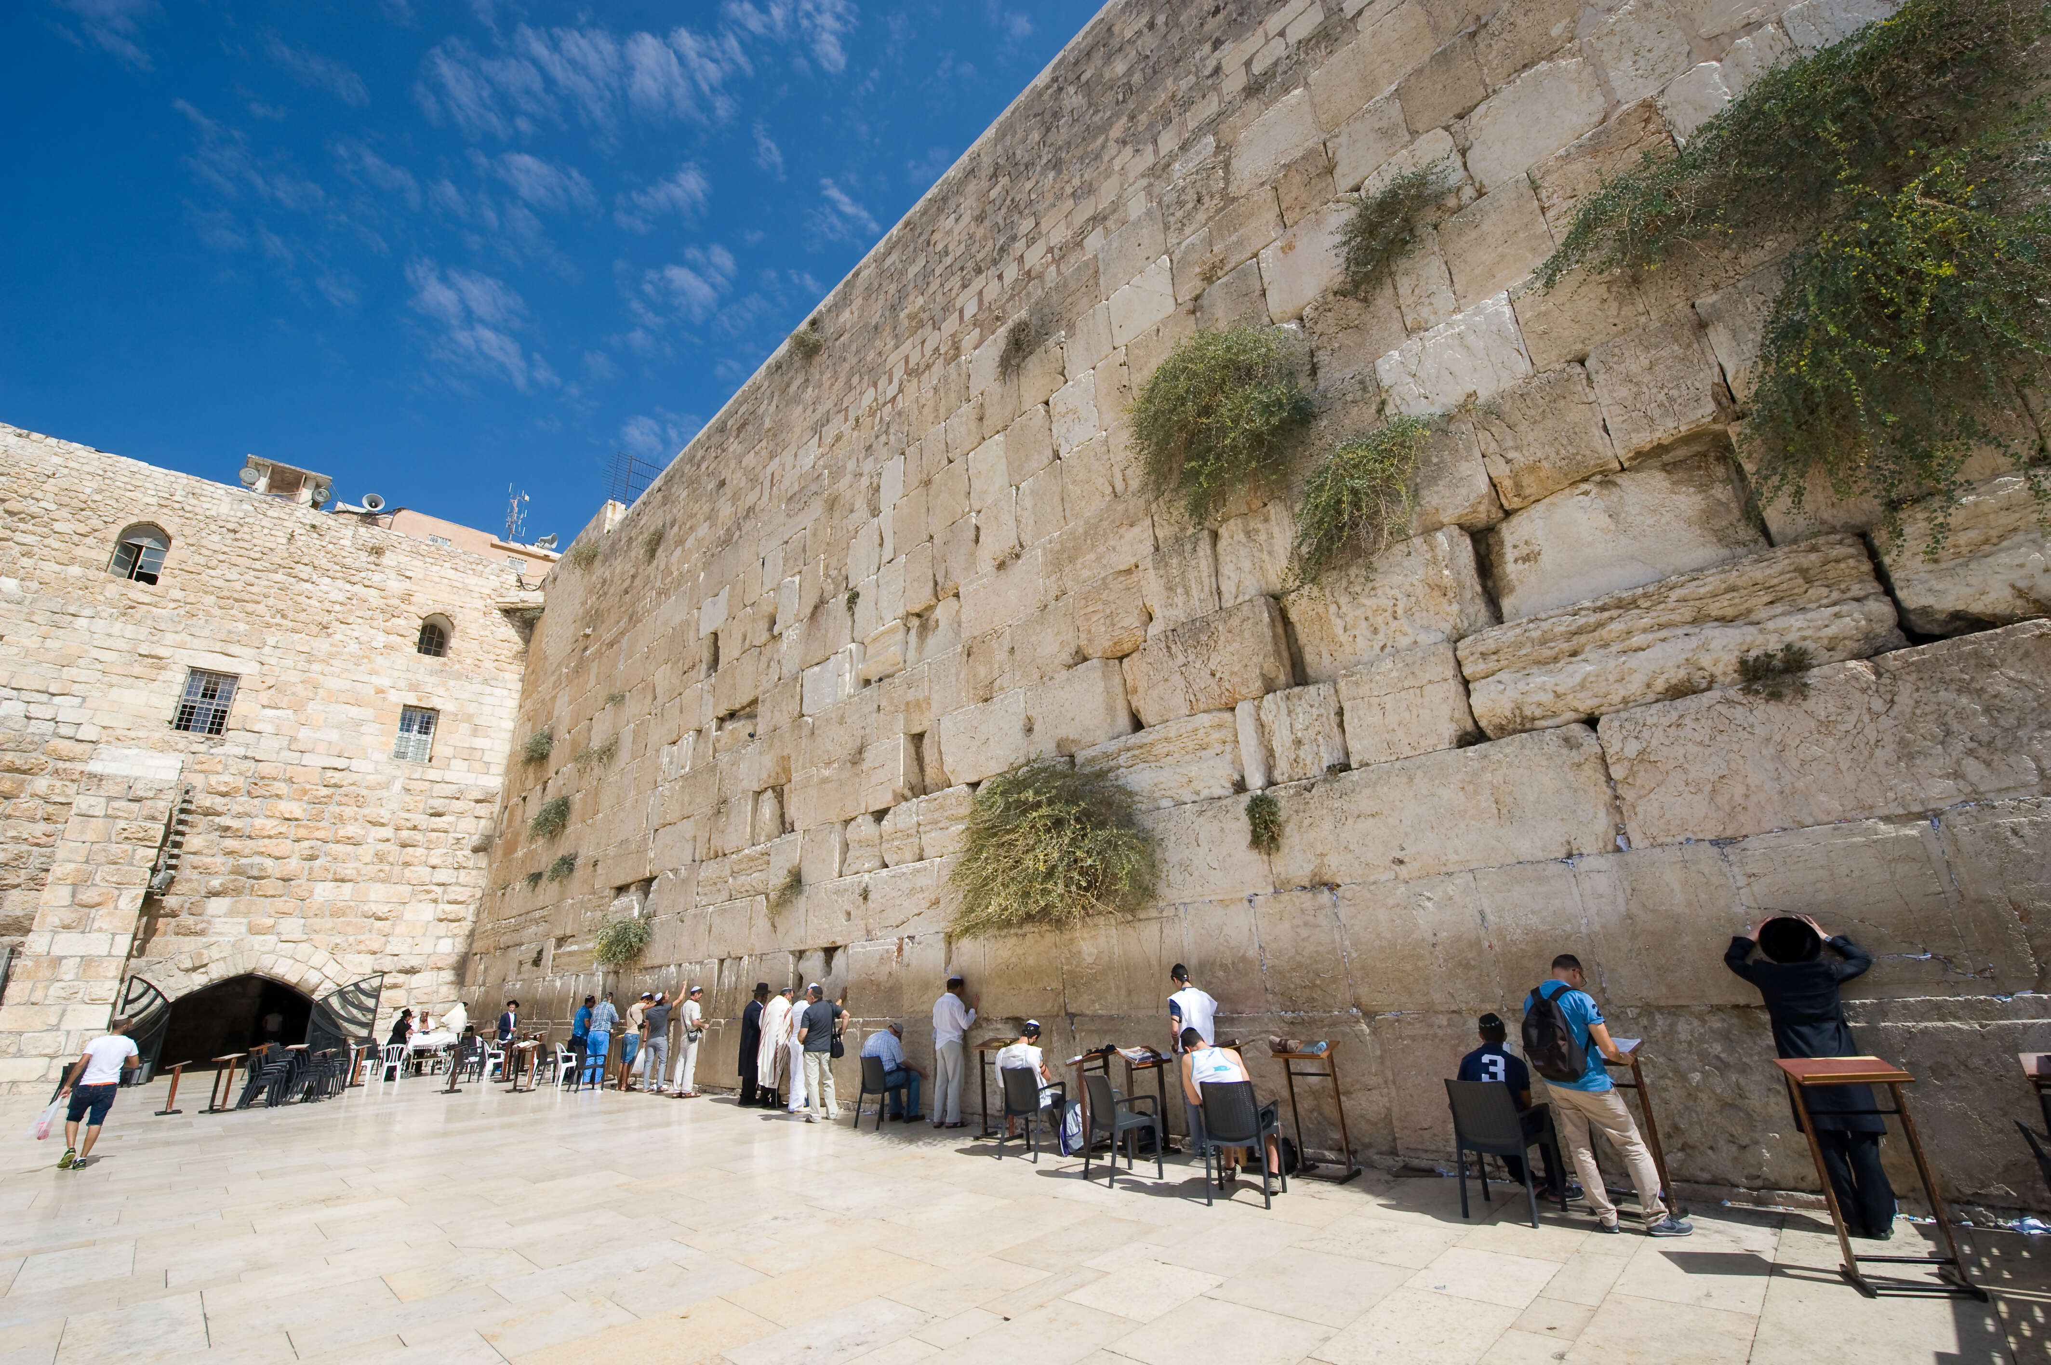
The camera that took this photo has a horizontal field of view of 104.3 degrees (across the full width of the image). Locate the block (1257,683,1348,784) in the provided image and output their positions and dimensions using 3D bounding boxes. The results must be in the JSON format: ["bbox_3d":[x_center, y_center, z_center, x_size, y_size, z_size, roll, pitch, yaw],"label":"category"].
[{"bbox_3d":[3.150,0.622,8.621,0.869,0.950,0.650,-21,-27,40],"label":"block"}]

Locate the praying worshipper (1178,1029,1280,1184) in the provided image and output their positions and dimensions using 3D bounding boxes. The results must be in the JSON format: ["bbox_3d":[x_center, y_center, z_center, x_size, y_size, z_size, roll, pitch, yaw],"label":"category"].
[{"bbox_3d":[1.732,3.583,6.697,0.600,1.200,0.800,-13,-23,25],"label":"praying worshipper"}]

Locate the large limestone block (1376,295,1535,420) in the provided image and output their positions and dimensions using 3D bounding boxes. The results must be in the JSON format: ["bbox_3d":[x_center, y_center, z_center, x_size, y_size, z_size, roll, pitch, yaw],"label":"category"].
[{"bbox_3d":[4.800,-3.374,8.853,1.425,0.946,0.700,-21,-27,40],"label":"large limestone block"}]

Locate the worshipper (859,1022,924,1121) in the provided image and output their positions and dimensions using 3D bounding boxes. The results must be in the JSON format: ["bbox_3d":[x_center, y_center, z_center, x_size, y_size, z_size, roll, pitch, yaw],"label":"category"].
[{"bbox_3d":[-1.818,5.243,10.694,0.500,1.230,0.800,-18,-24,34],"label":"worshipper"}]

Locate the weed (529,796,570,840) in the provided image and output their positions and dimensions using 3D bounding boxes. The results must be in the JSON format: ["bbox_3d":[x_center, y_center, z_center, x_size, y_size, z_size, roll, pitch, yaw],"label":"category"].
[{"bbox_3d":[-15.947,4.485,26.627,1.500,1.350,0.800,-21,-27,40],"label":"weed"}]

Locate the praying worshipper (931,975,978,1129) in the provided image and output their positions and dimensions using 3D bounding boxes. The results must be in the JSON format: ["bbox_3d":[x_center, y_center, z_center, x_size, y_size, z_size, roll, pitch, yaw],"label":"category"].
[{"bbox_3d":[-0.931,4.806,10.454,0.500,1.770,0.500,-21,-27,40],"label":"praying worshipper"}]

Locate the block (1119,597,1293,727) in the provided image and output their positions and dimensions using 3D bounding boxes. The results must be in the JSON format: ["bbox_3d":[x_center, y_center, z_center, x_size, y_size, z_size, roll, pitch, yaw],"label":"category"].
[{"bbox_3d":[2.274,-0.160,9.646,1.920,1.087,0.700,-20,-26,38],"label":"block"}]

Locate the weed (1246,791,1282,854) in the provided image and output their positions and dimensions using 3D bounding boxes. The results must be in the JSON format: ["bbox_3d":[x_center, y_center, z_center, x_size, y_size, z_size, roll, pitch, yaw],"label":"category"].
[{"bbox_3d":[2.509,1.463,8.390,0.300,0.650,0.240,-20,-26,38],"label":"weed"}]

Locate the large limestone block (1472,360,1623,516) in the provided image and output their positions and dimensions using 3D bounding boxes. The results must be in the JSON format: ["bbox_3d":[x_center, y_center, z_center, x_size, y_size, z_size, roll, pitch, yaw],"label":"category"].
[{"bbox_3d":[5.119,-2.244,7.777,0.950,1.148,0.700,-20,-26,38],"label":"large limestone block"}]

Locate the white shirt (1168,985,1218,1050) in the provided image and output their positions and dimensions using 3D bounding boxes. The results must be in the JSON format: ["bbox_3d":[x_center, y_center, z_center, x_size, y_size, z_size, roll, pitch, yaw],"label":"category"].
[{"bbox_3d":[1.689,3.358,7.942,0.520,0.600,0.300,-2,-20,-2],"label":"white shirt"}]

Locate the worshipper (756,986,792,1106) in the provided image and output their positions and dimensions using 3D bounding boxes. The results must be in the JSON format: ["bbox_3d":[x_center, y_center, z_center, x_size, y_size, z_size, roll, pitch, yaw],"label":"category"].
[{"bbox_3d":[-4.059,5.905,12.903,0.480,1.760,0.420,-18,-24,34],"label":"worshipper"}]

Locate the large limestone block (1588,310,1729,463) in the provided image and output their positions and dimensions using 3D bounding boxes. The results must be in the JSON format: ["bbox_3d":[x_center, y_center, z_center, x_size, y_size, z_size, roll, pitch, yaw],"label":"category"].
[{"bbox_3d":[5.769,-2.558,7.250,0.800,1.179,0.700,-20,-26,38],"label":"large limestone block"}]

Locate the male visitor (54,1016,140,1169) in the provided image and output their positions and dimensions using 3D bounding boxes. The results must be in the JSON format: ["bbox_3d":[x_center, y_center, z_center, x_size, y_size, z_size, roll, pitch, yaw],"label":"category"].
[{"bbox_3d":[-12.285,5.441,10.611,0.560,1.770,0.450,11,-25,-36],"label":"male visitor"}]

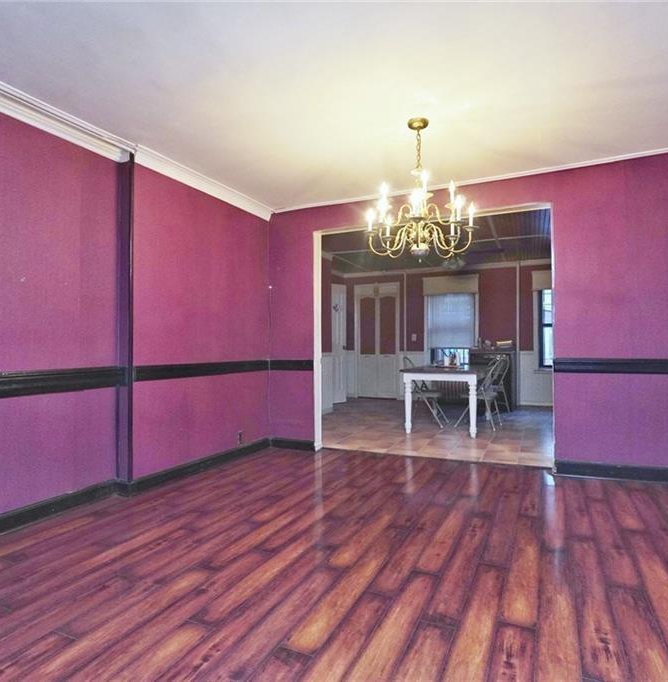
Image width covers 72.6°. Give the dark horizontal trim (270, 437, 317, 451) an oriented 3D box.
[{"bbox_3d":[-0.420,1.045,4.589,0.530,0.100,0.025,-1,-1,24],"label":"dark horizontal trim"}]

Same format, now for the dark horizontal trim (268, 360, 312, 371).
[{"bbox_3d":[-0.430,0.247,4.605,0.520,0.110,0.030,-1,-1,24],"label":"dark horizontal trim"}]

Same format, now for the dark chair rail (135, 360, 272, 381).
[{"bbox_3d":[-1.022,0.240,3.950,0.030,0.110,1.700,-1,-1,26],"label":"dark chair rail"}]

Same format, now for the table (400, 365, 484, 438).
[{"bbox_3d":[1.505,0.725,5.890,0.900,0.750,1.580,-1,-1,24],"label":"table"}]

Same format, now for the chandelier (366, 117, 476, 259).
[{"bbox_3d":[0.552,-0.955,2.925,0.710,0.900,0.710,-1,-1,24],"label":"chandelier"}]

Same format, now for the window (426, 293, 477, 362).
[{"bbox_3d":[2.201,-0.231,8.486,0.920,1.370,0.100,-1,-1,24],"label":"window"}]

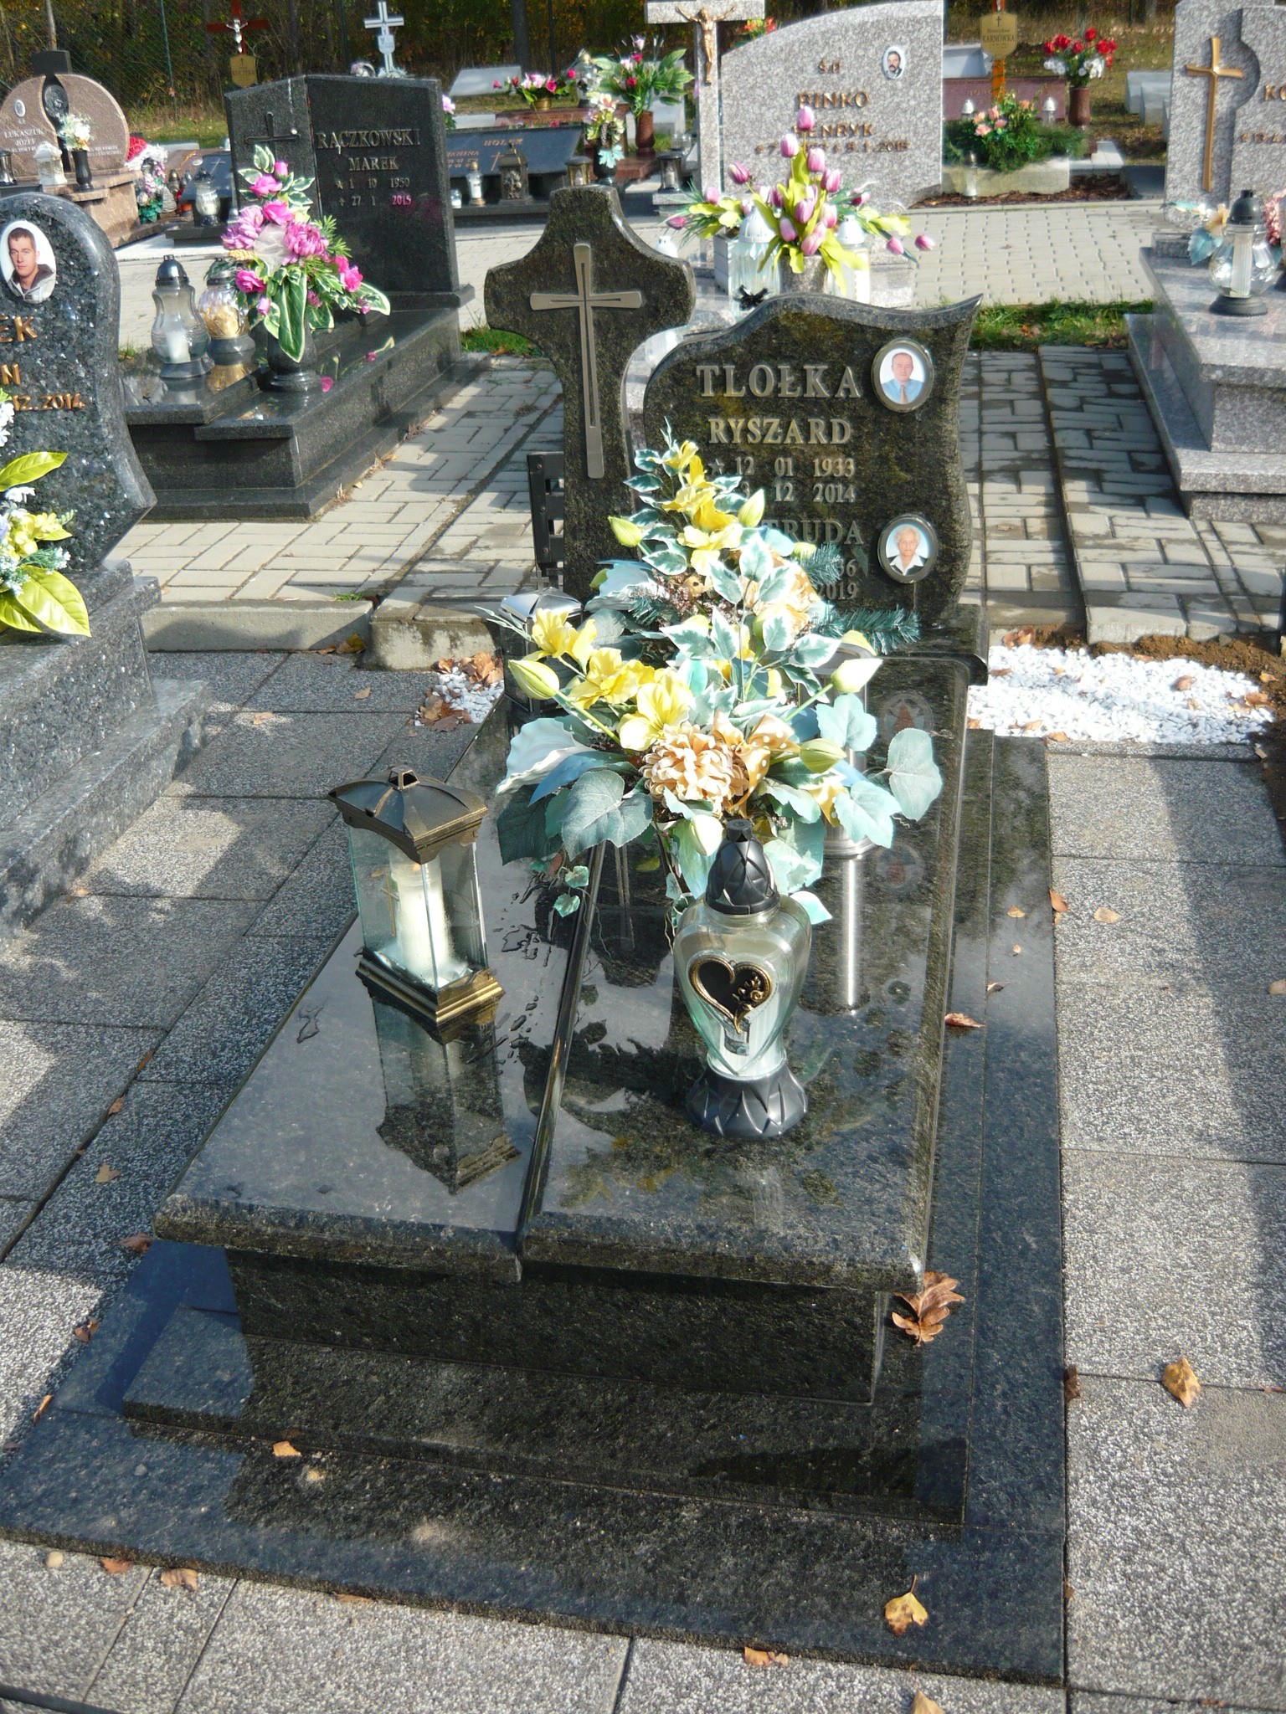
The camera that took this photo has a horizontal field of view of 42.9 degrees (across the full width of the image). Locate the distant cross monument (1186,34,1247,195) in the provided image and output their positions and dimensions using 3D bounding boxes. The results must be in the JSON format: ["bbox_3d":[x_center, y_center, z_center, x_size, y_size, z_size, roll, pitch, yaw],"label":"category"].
[{"bbox_3d":[1.785,-2.323,5.122,0.168,0.446,0.035,4,30,14],"label":"distant cross monument"}]

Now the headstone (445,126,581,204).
[{"bbox_3d":[-0.803,-4.016,9.471,0.911,0.396,0.356,2,30,12],"label":"headstone"}]

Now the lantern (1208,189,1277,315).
[{"bbox_3d":[1.679,-1.704,4.582,0.186,0.317,0.186,2,30,12],"label":"lantern"}]

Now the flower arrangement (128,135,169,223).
[{"bbox_3d":[-3.083,-4.233,10.196,0.257,0.495,0.267,-6,29,-3],"label":"flower arrangement"}]

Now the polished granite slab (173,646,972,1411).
[{"bbox_3d":[0.036,0.120,2.383,0.822,0.228,1.505,2,30,12],"label":"polished granite slab"}]

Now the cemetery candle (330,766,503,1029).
[{"bbox_3d":[-0.280,0.031,2.033,0.105,0.307,0.181,-26,36,-34],"label":"cemetery candle"}]

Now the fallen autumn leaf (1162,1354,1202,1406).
[{"bbox_3d":[0.590,0.566,1.787,0.040,0.015,0.067,2,30,12],"label":"fallen autumn leaf"}]

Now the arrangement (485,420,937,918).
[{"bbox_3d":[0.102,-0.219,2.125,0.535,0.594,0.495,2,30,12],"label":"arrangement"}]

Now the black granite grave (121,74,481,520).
[{"bbox_3d":[-1.262,-1.921,5.337,0.970,1.089,2.020,2,30,11],"label":"black granite grave"}]

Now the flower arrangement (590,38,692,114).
[{"bbox_3d":[-0.013,-4.938,10.325,0.614,0.436,0.455,2,30,12],"label":"flower arrangement"}]

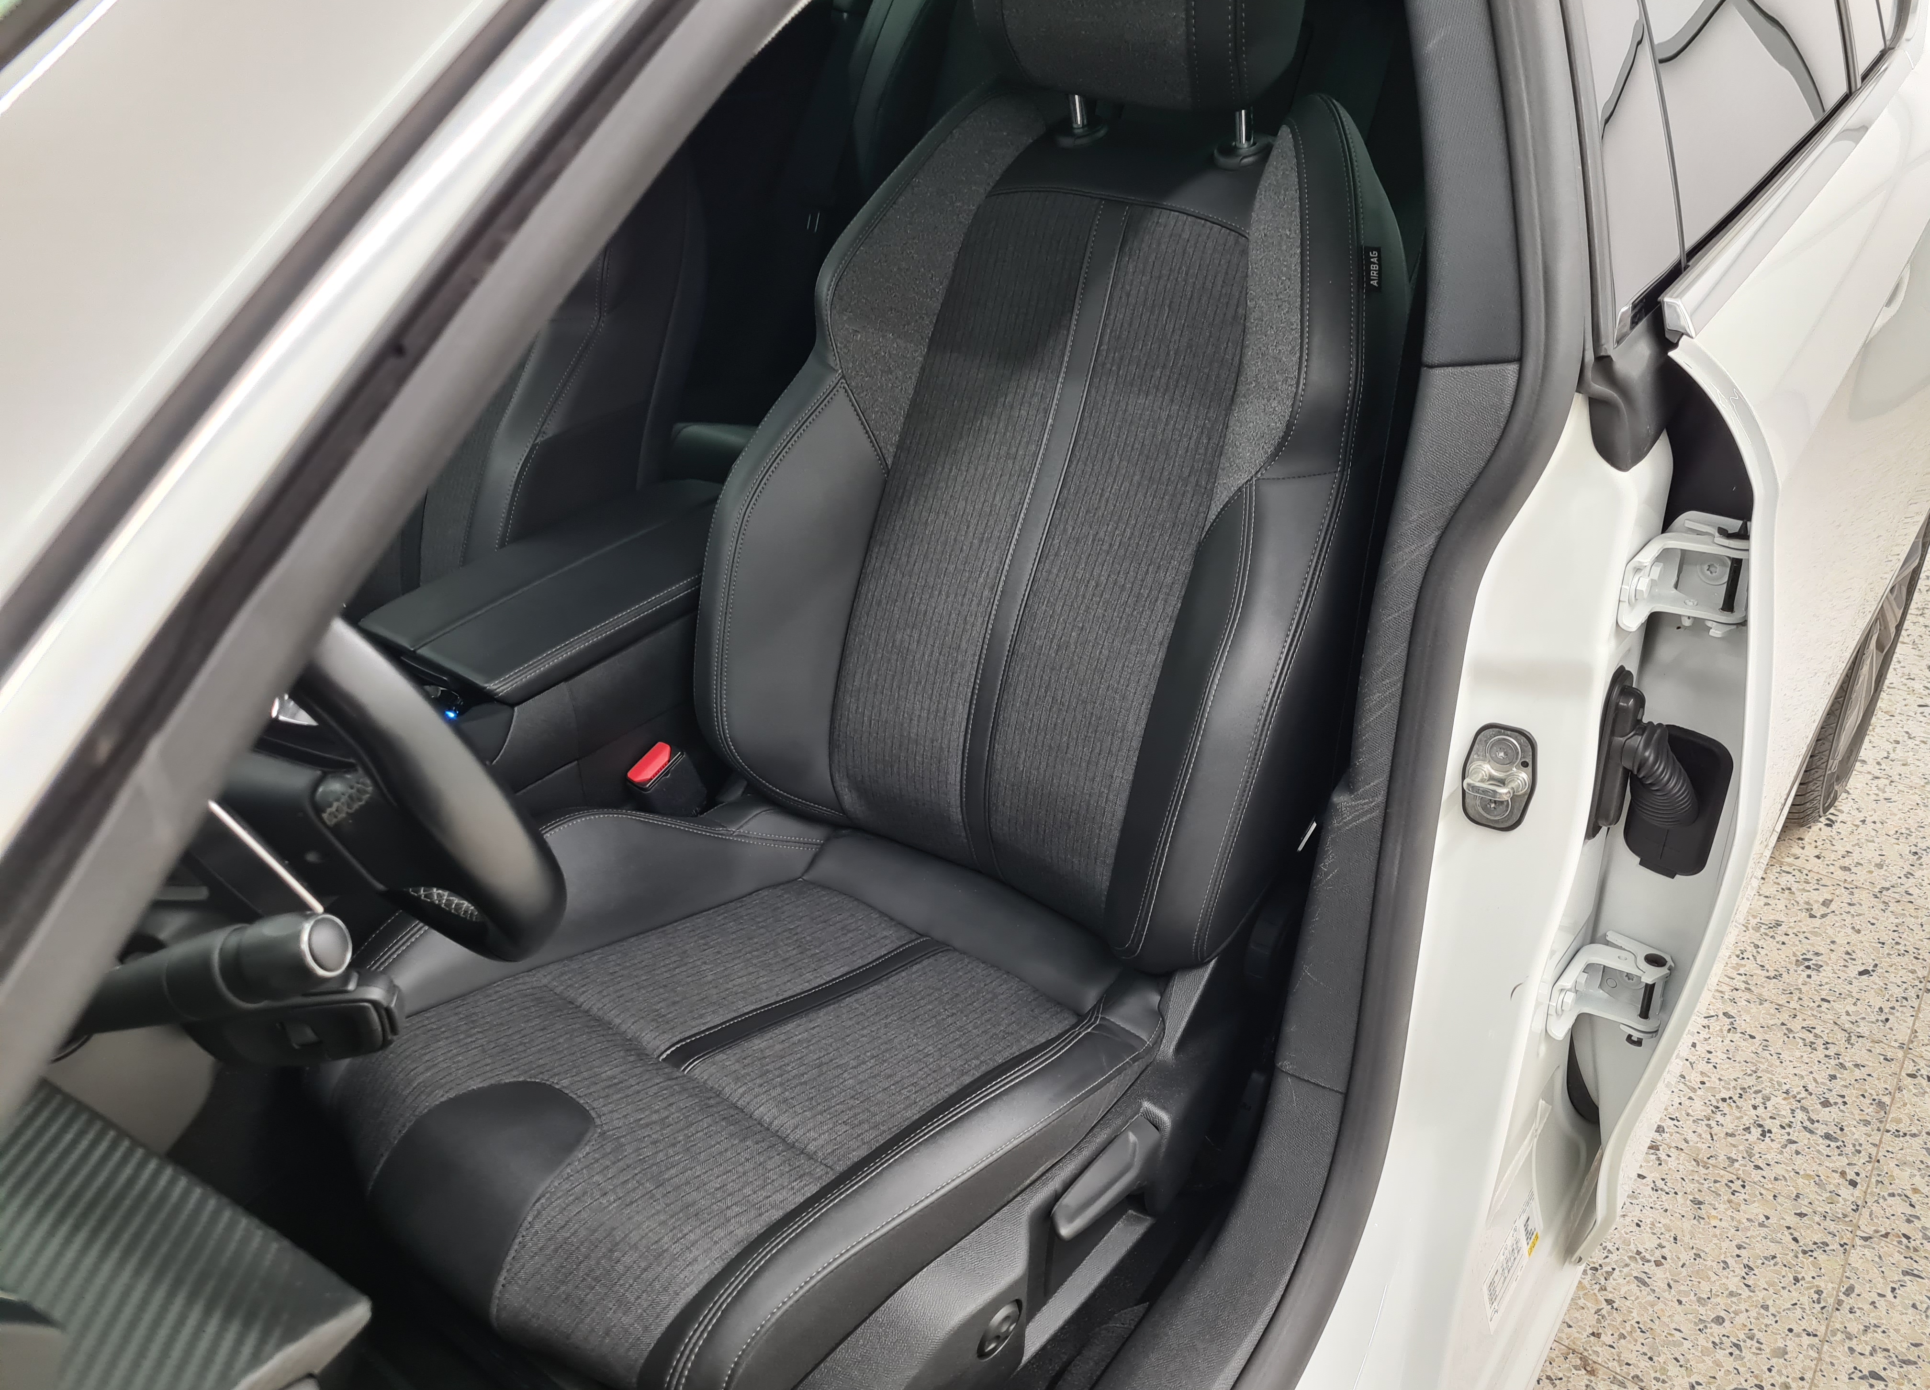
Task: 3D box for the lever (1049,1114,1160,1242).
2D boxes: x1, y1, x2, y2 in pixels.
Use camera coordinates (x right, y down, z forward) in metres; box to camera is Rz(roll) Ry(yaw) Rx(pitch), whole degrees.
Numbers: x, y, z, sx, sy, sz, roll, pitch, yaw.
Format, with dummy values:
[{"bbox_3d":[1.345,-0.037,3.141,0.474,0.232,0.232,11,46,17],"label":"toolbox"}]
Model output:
[{"bbox_3d":[0.102,0.337,1.012,0.027,0.033,0.124,20,28,32],"label":"lever"}]

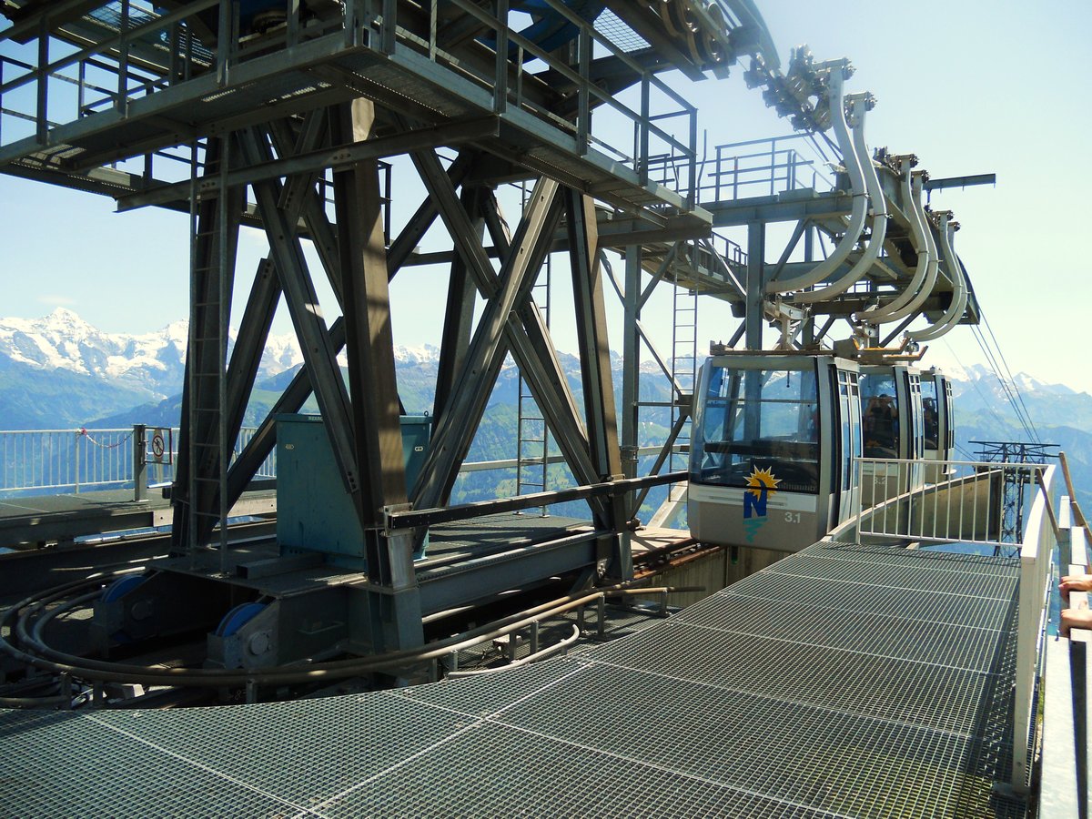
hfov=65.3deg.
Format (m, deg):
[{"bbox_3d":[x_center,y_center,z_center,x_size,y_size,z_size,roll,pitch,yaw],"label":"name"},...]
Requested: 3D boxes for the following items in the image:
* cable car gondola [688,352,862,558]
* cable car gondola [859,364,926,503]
[{"bbox_3d":[3.092,0.519,11.137,1.820,2.350,1.900,2,1,32],"label":"cable car gondola"},{"bbox_3d":[5.690,0.407,15.257,1.820,2.350,1.900,2,1,32],"label":"cable car gondola"}]

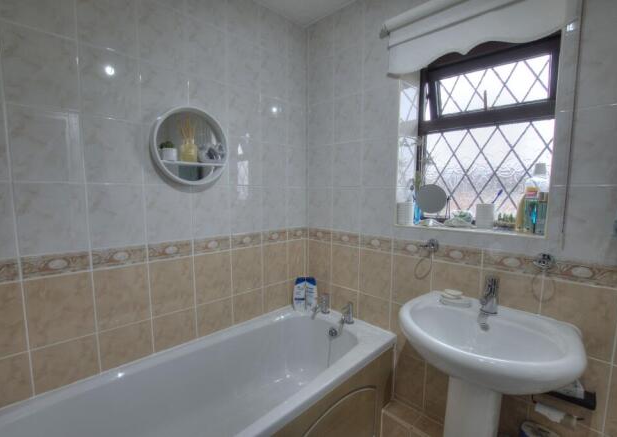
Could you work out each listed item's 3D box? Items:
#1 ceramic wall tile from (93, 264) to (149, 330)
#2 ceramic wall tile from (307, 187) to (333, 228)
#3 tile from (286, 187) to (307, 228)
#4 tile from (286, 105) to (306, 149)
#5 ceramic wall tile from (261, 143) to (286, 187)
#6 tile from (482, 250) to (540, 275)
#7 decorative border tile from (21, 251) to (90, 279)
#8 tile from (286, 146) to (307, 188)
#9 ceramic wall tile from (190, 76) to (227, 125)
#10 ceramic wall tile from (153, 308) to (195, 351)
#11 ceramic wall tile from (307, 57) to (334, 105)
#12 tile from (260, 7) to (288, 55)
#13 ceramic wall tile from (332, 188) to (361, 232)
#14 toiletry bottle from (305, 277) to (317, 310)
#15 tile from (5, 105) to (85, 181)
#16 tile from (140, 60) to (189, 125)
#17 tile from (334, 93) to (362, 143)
[{"bbox_3d":[-0.789,0.329,1.166,0.200,0.258,0.009,-5,7,-42],"label":"ceramic wall tile"},{"bbox_3d":[0.074,-0.063,1.722,0.195,0.257,0.009,5,7,42],"label":"ceramic wall tile"},{"bbox_3d":[-0.076,-0.068,1.806,0.155,0.258,0.010,-5,8,-42],"label":"tile"},{"bbox_3d":[-0.074,-0.587,1.727,0.146,0.257,0.009,-5,7,-42],"label":"tile"},{"bbox_3d":[-0.202,-0.317,1.638,0.196,0.257,0.009,-5,7,-42],"label":"ceramic wall tile"},{"bbox_3d":[0.807,0.173,1.085,0.196,0.080,0.009,5,7,42],"label":"tile"},{"bbox_3d":[-0.955,0.178,1.045,0.198,0.077,0.010,-5,8,-41],"label":"decorative border tile"},{"bbox_3d":[-0.072,-0.333,1.779,0.151,0.255,0.010,-5,8,-41],"label":"tile"},{"bbox_3d":[-0.490,-0.549,1.353,0.200,0.250,0.010,-5,8,-44],"label":"ceramic wall tile"},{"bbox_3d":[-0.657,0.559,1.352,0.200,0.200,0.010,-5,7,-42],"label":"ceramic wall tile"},{"bbox_3d":[0.086,-0.852,1.695,0.200,0.258,0.009,5,7,43],"label":"ceramic wall tile"},{"bbox_3d":[-0.198,-1.092,1.585,0.200,0.238,0.009,-5,7,-42],"label":"tile"},{"bbox_3d":[0.221,-0.050,1.591,0.196,0.257,0.009,5,7,42],"label":"ceramic wall tile"},{"bbox_3d":[0.020,0.487,1.774,0.075,0.214,0.046,0,5,1],"label":"toiletry bottle"},{"bbox_3d":[-0.952,-0.262,1.001,0.198,0.255,0.010,-5,8,-41],"label":"tile"},{"bbox_3d":[-0.639,-0.540,1.218,0.196,0.257,0.009,-5,7,-42],"label":"tile"},{"bbox_3d":[0.231,-0.577,1.578,0.200,0.258,0.009,5,7,43],"label":"tile"}]

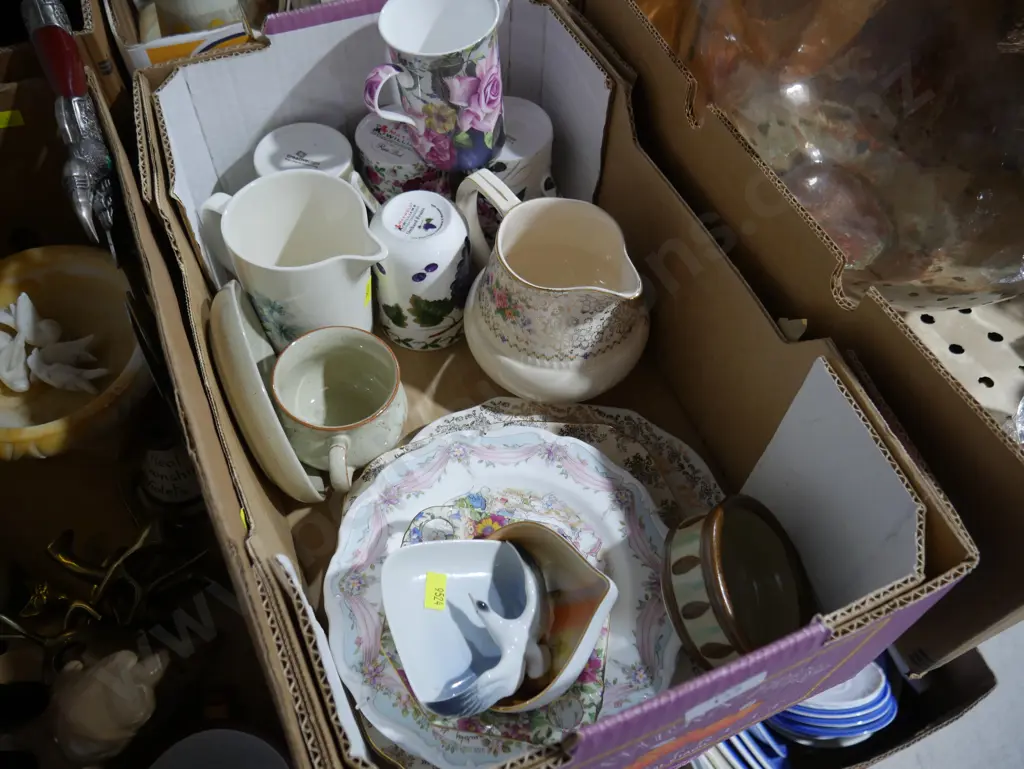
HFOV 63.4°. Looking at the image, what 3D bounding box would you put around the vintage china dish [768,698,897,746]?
[{"bbox_3d":[0.252,0.260,0.659,0.110,0.031,0.110,-5,18,2],"label":"vintage china dish"}]

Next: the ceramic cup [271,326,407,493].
[{"bbox_3d":[-0.132,0.026,0.643,0.100,0.083,0.122,-5,57,-8],"label":"ceramic cup"}]

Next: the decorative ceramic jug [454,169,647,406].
[{"bbox_3d":[0.022,-0.084,0.686,0.184,0.155,0.152,38,61,19],"label":"decorative ceramic jug"}]

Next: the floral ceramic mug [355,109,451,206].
[{"bbox_3d":[-0.083,-0.169,0.688,0.072,0.105,0.086,30,60,16],"label":"floral ceramic mug"}]

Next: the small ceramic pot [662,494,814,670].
[{"bbox_3d":[0.137,0.123,0.507,0.106,0.037,0.106,28,50,-30],"label":"small ceramic pot"}]

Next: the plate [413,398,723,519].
[{"bbox_3d":[0.026,0.137,0.618,0.294,0.028,0.294,2,56,-3],"label":"plate"}]

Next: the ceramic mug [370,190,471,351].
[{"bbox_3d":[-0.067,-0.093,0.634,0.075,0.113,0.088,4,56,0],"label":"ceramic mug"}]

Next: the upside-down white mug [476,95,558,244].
[{"bbox_3d":[0.003,-0.166,0.690,0.092,0.105,0.074,36,62,19],"label":"upside-down white mug"}]

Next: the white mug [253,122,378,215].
[{"bbox_3d":[-0.170,-0.167,0.757,0.113,0.100,0.085,17,57,7],"label":"white mug"}]

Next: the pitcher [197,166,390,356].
[{"bbox_3d":[-0.157,-0.087,0.627,0.153,0.111,0.099,20,58,10],"label":"pitcher"}]

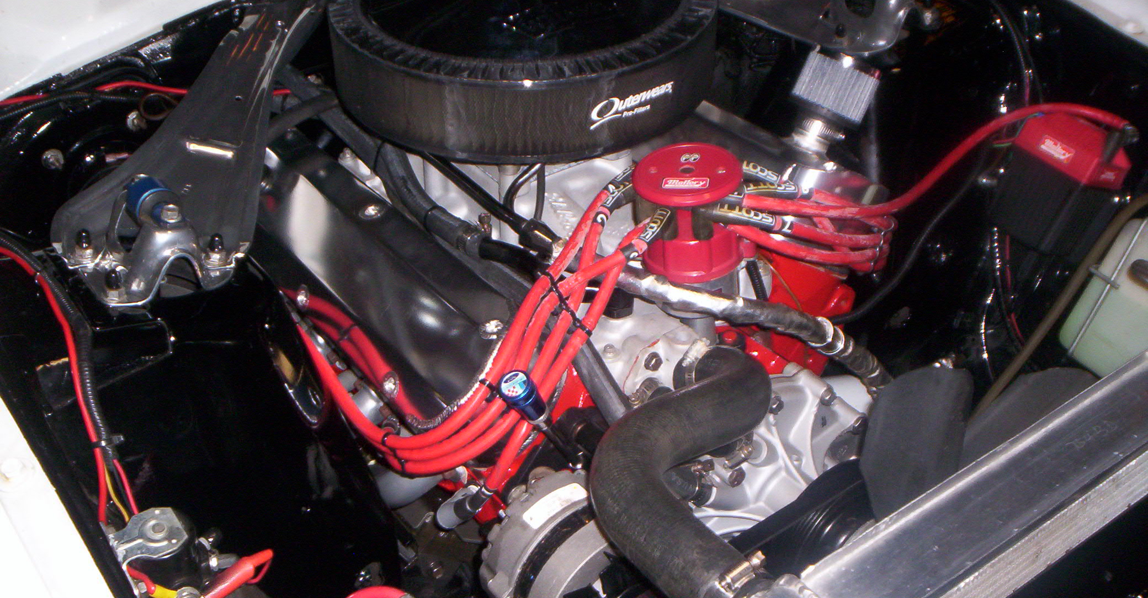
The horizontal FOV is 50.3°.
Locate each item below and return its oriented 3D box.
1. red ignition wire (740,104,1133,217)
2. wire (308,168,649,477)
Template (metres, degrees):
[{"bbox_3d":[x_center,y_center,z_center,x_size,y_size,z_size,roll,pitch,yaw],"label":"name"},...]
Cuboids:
[{"bbox_3d":[0.341,-0.128,1.098,0.445,0.085,0.090,-25,43,-27],"label":"red ignition wire"},{"bbox_3d":[-0.101,-0.013,1.085,0.270,0.210,0.300,-25,43,-27],"label":"wire"}]

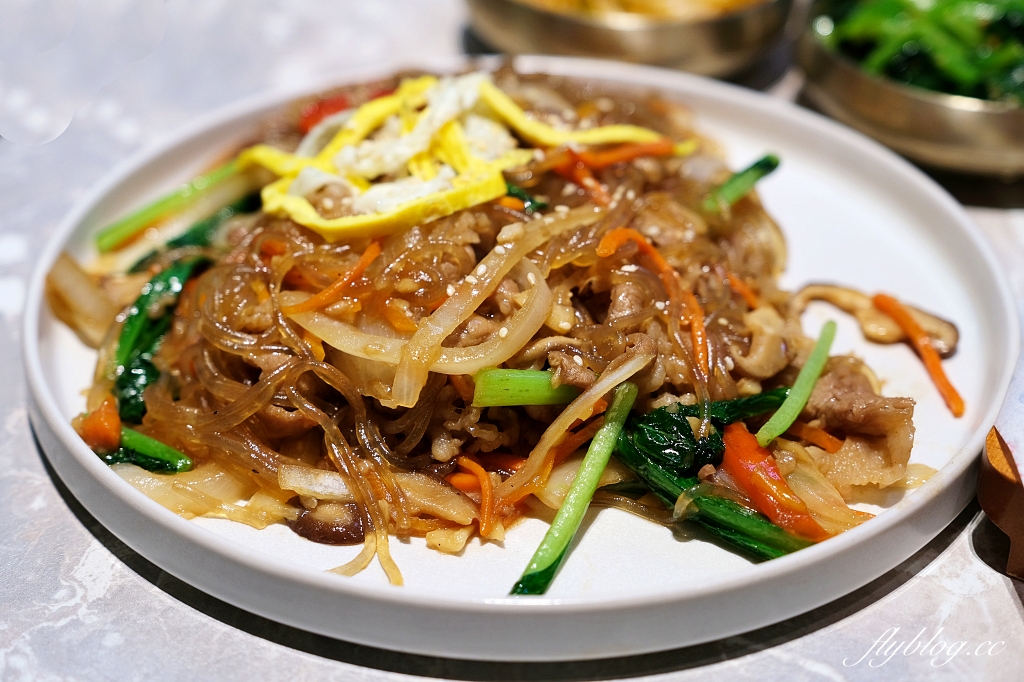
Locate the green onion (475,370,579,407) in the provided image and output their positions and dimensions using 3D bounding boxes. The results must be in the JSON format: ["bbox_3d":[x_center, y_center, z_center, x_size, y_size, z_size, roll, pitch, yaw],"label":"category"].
[{"bbox_3d":[0.005,0.011,0.386,0.027,0.008,0.008,1,36,2],"label":"green onion"}]

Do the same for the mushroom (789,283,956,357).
[{"bbox_3d":[0.097,-0.006,0.436,0.043,0.009,0.017,18,40,24],"label":"mushroom"}]

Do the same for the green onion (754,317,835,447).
[{"bbox_3d":[0.069,0.010,0.393,0.006,0.005,0.042,19,48,25],"label":"green onion"}]

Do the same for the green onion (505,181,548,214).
[{"bbox_3d":[0.003,-0.038,0.428,0.014,0.005,0.006,26,42,18],"label":"green onion"}]

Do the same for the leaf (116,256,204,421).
[{"bbox_3d":[-0.089,-0.001,0.413,0.015,0.011,0.050,5,48,8],"label":"leaf"}]

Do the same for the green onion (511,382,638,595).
[{"bbox_3d":[0.016,0.033,0.371,0.007,0.006,0.059,15,54,20],"label":"green onion"}]

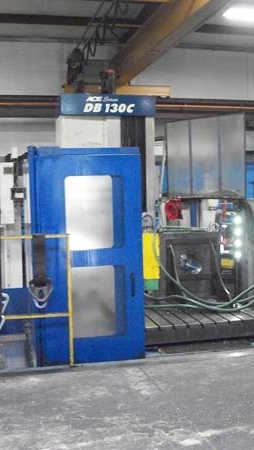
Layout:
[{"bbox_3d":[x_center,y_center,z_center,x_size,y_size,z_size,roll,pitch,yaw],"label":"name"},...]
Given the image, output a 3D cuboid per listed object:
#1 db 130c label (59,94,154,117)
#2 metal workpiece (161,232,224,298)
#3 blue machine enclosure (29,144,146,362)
[{"bbox_3d":[-0.263,-1.634,7.644,1.306,0.281,0.150,-2,5,-12],"label":"db 130c label"},{"bbox_3d":[0.761,0.478,6.640,0.658,0.800,0.466,-2,5,-12],"label":"metal workpiece"},{"bbox_3d":[-0.343,0.272,4.888,0.967,1.863,0.120,-2,5,-12],"label":"blue machine enclosure"}]

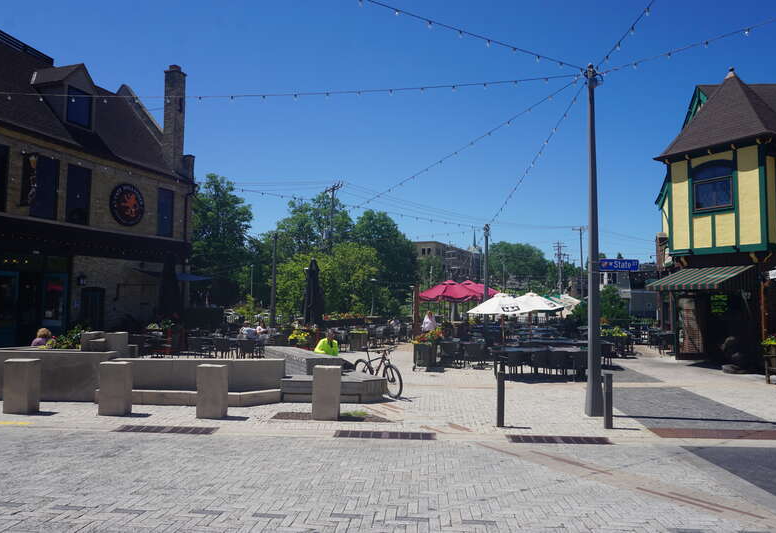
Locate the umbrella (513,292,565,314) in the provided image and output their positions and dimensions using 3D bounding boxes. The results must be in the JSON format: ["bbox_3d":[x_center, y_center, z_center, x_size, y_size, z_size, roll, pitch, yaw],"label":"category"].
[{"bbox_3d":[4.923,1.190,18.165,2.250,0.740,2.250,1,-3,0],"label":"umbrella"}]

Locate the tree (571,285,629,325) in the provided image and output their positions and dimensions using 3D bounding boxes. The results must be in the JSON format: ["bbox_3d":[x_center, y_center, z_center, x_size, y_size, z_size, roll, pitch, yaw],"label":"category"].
[{"bbox_3d":[16.263,3.383,41.000,4.300,4.000,4.000,1,-3,0],"label":"tree"}]

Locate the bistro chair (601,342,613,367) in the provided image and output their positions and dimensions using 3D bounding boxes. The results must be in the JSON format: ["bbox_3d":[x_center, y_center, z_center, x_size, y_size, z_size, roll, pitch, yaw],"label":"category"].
[{"bbox_3d":[7.366,2.958,18.100,0.540,0.810,0.560,1,-4,0],"label":"bistro chair"}]

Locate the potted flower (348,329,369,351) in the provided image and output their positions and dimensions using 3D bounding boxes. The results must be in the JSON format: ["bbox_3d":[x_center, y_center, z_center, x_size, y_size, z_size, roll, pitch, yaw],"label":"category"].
[{"bbox_3d":[-1.099,2.822,20.069,0.740,0.860,0.660,1,-3,0],"label":"potted flower"}]

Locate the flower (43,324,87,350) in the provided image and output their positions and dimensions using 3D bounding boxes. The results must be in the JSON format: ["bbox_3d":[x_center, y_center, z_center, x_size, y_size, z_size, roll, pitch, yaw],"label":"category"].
[{"bbox_3d":[-7.110,1.646,11.719,0.900,0.680,0.700,1,-3,0],"label":"flower"}]

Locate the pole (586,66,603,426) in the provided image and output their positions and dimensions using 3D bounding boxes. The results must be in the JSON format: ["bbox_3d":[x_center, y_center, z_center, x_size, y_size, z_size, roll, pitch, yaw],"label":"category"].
[{"bbox_3d":[3.776,-0.493,9.798,0.300,6.420,0.300,1,-3,0],"label":"pole"}]

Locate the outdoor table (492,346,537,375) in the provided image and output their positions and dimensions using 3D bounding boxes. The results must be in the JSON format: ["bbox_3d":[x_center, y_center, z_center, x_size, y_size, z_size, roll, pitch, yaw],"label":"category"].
[{"bbox_3d":[3.482,2.626,14.675,1.150,0.750,0.850,1,-3,0],"label":"outdoor table"}]

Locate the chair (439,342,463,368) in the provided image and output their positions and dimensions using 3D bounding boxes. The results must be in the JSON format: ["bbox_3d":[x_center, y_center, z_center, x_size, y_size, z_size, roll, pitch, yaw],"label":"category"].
[{"bbox_3d":[2.051,2.869,17.500,0.580,0.810,0.580,0,-4,3],"label":"chair"}]

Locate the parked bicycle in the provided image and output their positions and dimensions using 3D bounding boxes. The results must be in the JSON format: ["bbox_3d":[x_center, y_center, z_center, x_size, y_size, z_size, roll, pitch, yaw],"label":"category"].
[{"bbox_3d":[-0.222,2.194,11.270,0.600,1.050,1.740,3,-4,-37],"label":"parked bicycle"}]

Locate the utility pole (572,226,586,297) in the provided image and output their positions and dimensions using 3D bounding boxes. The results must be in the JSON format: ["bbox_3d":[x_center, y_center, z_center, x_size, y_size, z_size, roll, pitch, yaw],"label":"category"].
[{"bbox_3d":[25.403,0.790,70.000,2.400,12.000,0.400,1,-4,0],"label":"utility pole"}]

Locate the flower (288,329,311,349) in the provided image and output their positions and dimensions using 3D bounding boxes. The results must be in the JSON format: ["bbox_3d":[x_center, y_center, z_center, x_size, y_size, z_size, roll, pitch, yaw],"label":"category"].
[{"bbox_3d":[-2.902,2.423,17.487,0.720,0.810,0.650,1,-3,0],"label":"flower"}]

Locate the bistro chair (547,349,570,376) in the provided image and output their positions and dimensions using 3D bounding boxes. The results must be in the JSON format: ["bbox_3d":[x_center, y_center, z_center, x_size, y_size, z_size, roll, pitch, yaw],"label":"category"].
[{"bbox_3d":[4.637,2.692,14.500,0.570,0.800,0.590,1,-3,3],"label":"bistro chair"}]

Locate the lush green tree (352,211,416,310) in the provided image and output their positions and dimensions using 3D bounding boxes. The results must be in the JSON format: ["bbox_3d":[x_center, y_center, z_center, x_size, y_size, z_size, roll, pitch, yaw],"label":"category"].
[{"bbox_3d":[-0.316,-0.120,48.087,6.200,10.000,6.000,1,-3,0],"label":"lush green tree"}]

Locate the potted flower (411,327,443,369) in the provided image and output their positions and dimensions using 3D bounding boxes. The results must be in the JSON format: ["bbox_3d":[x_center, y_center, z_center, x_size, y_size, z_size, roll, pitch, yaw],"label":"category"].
[{"bbox_3d":[1.177,2.507,16.300,0.920,1.300,0.850,1,-3,-3],"label":"potted flower"}]

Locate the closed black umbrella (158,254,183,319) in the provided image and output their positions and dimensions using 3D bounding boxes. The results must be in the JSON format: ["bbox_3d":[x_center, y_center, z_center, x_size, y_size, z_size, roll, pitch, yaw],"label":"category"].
[{"bbox_3d":[-7.832,1.398,19.200,0.780,3.470,0.780,1,-4,0],"label":"closed black umbrella"}]

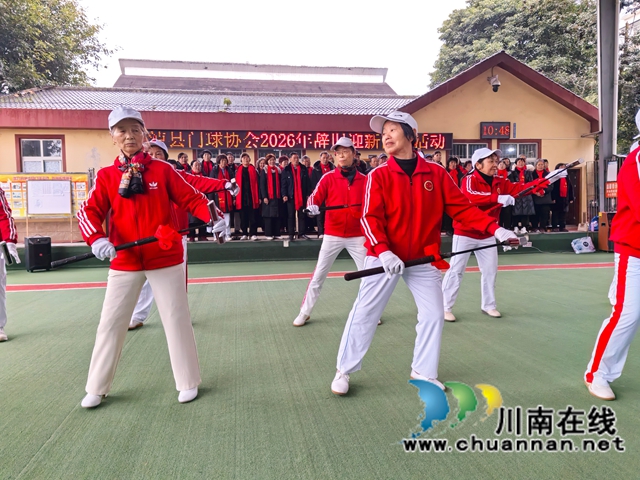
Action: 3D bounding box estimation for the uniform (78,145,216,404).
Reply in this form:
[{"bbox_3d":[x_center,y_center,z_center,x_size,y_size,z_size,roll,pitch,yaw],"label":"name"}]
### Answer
[{"bbox_3d":[-0.874,0.159,2.620,0.660,1.270,0.380,-2,4,-12],"label":"uniform"}]

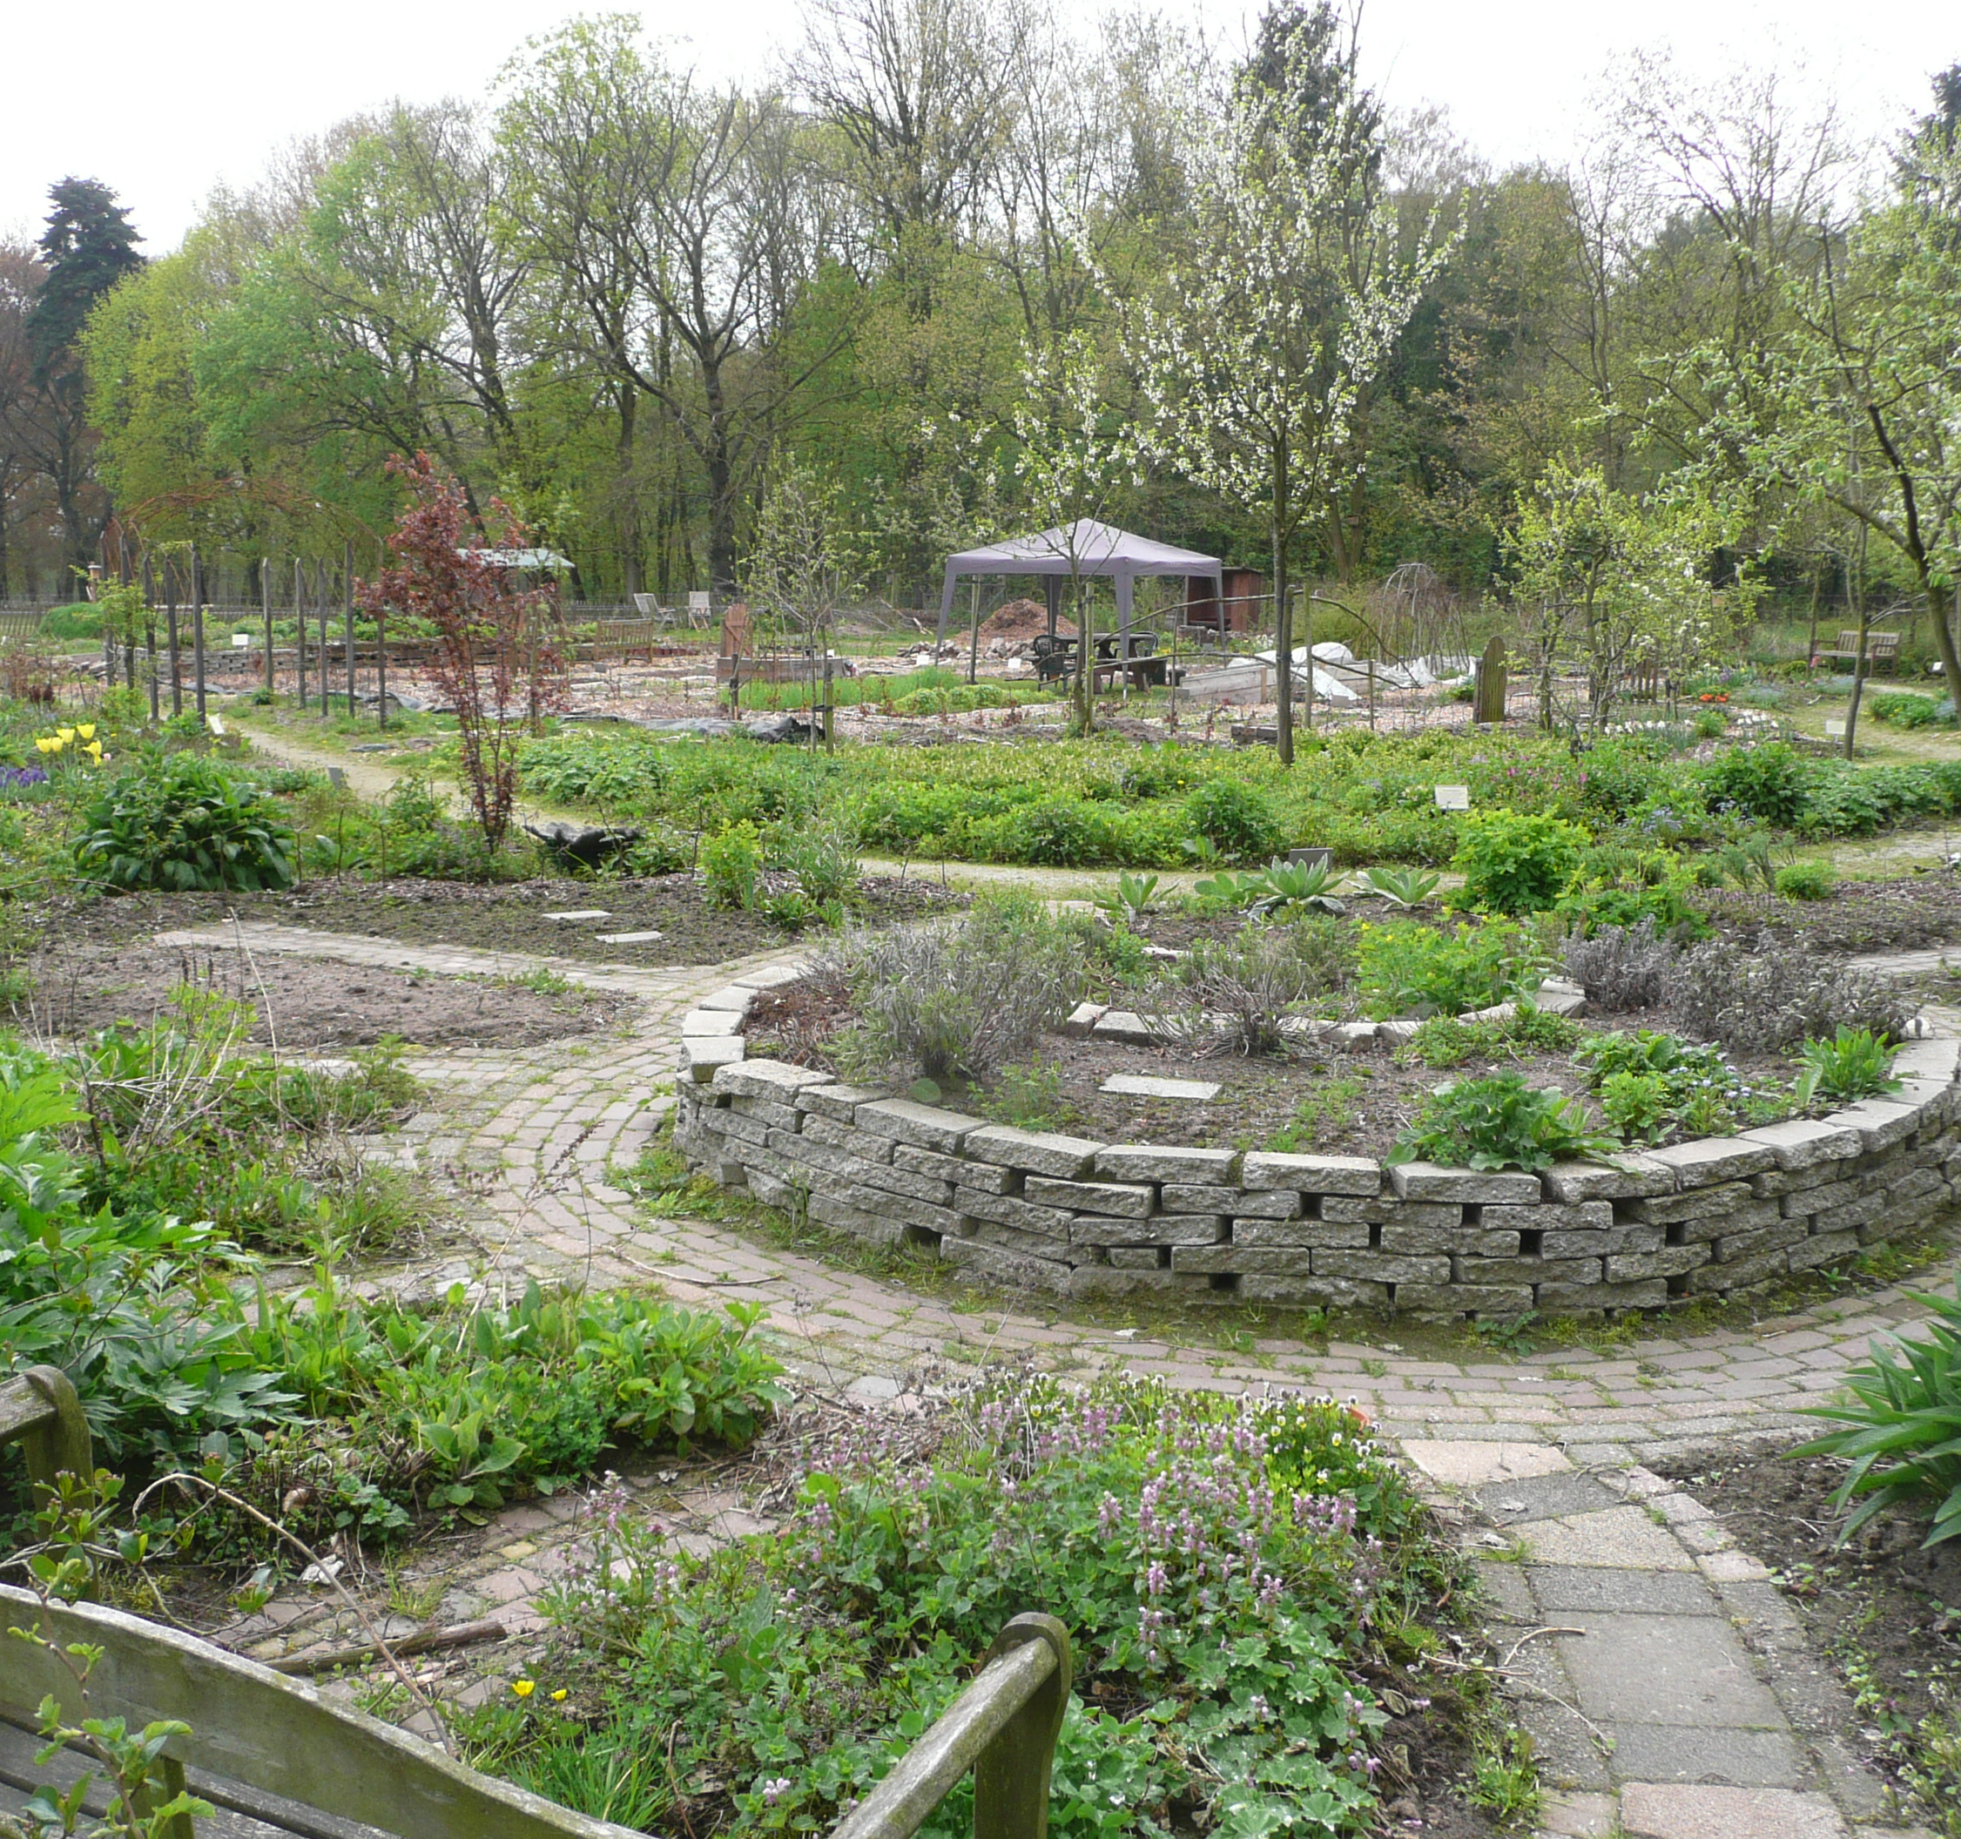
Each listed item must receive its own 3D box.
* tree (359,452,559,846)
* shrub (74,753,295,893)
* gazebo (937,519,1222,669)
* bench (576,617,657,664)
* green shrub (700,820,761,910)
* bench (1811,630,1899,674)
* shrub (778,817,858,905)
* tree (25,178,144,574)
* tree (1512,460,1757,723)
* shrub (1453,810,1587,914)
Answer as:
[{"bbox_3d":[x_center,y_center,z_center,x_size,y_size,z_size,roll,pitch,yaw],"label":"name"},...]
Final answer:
[{"bbox_3d":[-3.969,-2.004,15.081,1.500,2.950,1.400,-3,10,-14],"label":"tree"},{"bbox_3d":[-5.571,-0.732,13.884,1.500,0.920,1.400,-4,11,-22],"label":"shrub"},{"bbox_3d":[1.478,-4.537,29.155,3.050,2.550,3.050,6,12,32],"label":"gazebo"},{"bbox_3d":[-7.203,-5.441,39.150,1.500,0.880,0.600,-9,14,-42],"label":"bench"},{"bbox_3d":[-1.605,-0.346,12.733,0.400,0.600,0.400,-1,10,-7],"label":"green shrub"},{"bbox_3d":[17.096,-5.167,38.691,1.550,0.900,0.620,9,13,41],"label":"bench"},{"bbox_3d":[-1.061,-0.386,12.929,0.500,0.570,0.500,-1,10,-5],"label":"shrub"},{"bbox_3d":[-35.952,-20.640,79.626,4.900,17.600,4.900,-4,11,-23],"label":"tree"},{"bbox_3d":[7.814,-3.808,23.902,2.900,3.200,2.600,3,10,18],"label":"tree"},{"bbox_3d":[3.487,-0.408,12.824,0.840,0.650,0.800,3,10,15],"label":"shrub"}]

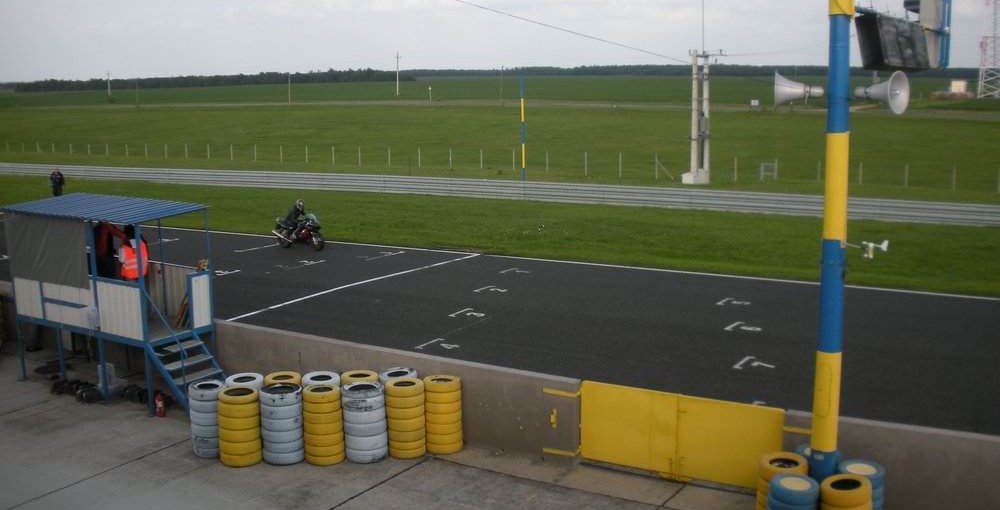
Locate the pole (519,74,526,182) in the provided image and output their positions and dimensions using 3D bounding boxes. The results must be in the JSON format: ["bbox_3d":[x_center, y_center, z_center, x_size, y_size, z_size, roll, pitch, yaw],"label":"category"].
[{"bbox_3d":[1.234,-6.404,52.898,0.180,6.200,0.180,-1,9,0],"label":"pole"}]

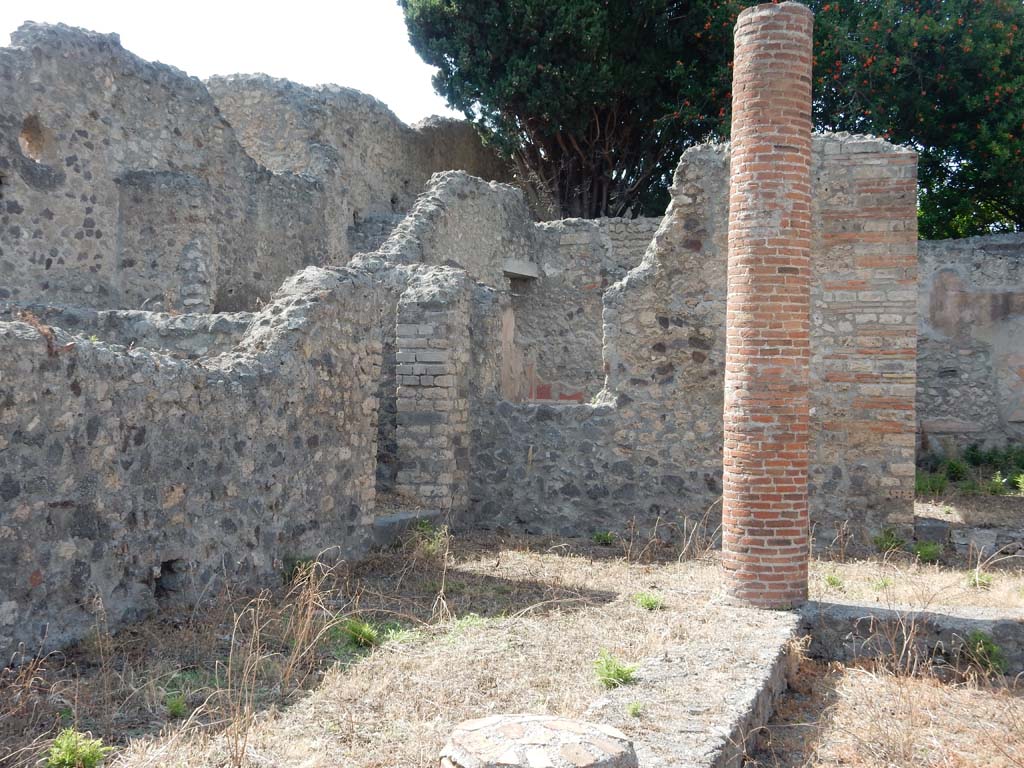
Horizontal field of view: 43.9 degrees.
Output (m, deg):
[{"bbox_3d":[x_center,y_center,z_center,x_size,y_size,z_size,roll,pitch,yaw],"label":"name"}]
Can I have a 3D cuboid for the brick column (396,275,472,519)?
[{"bbox_3d":[-0.612,0.074,9.832,0.459,1.789,0.421,1,1,19],"label":"brick column"}]

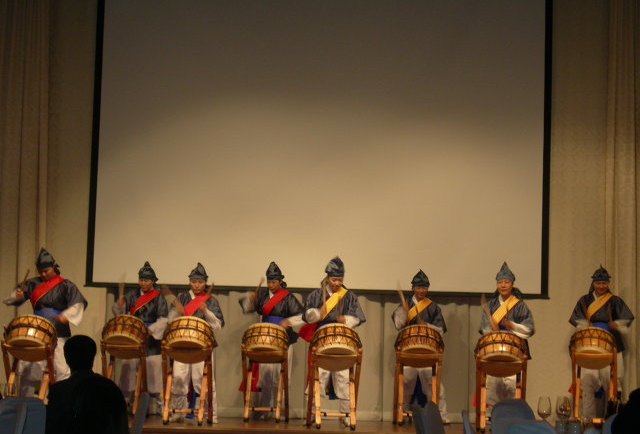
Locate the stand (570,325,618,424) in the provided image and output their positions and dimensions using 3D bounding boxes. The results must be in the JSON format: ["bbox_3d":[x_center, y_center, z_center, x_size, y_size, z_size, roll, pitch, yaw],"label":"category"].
[{"bbox_3d":[2.960,1.753,18.455,0.510,1.106,0.560,1,-5,5],"label":"stand"}]

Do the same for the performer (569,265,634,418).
[{"bbox_3d":[3.115,1.437,18.826,0.710,1.803,0.500,1,-5,8],"label":"performer"}]

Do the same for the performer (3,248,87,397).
[{"bbox_3d":[-2.770,1.164,17.100,0.750,1.710,0.520,1,-5,12],"label":"performer"}]

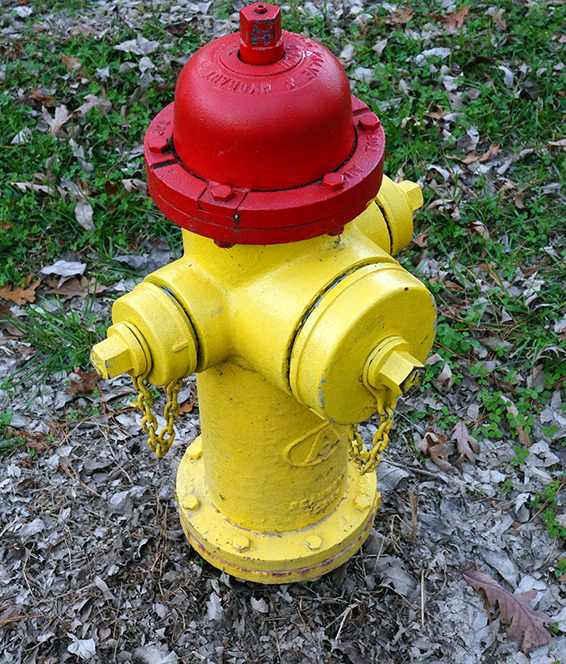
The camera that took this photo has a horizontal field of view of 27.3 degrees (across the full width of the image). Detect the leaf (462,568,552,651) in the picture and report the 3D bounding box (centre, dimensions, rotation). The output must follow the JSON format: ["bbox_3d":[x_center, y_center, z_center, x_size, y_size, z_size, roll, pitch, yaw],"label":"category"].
[{"bbox_3d":[0.312,0.365,1.569,0.077,0.025,0.155,-18,45,-18],"label":"leaf"}]

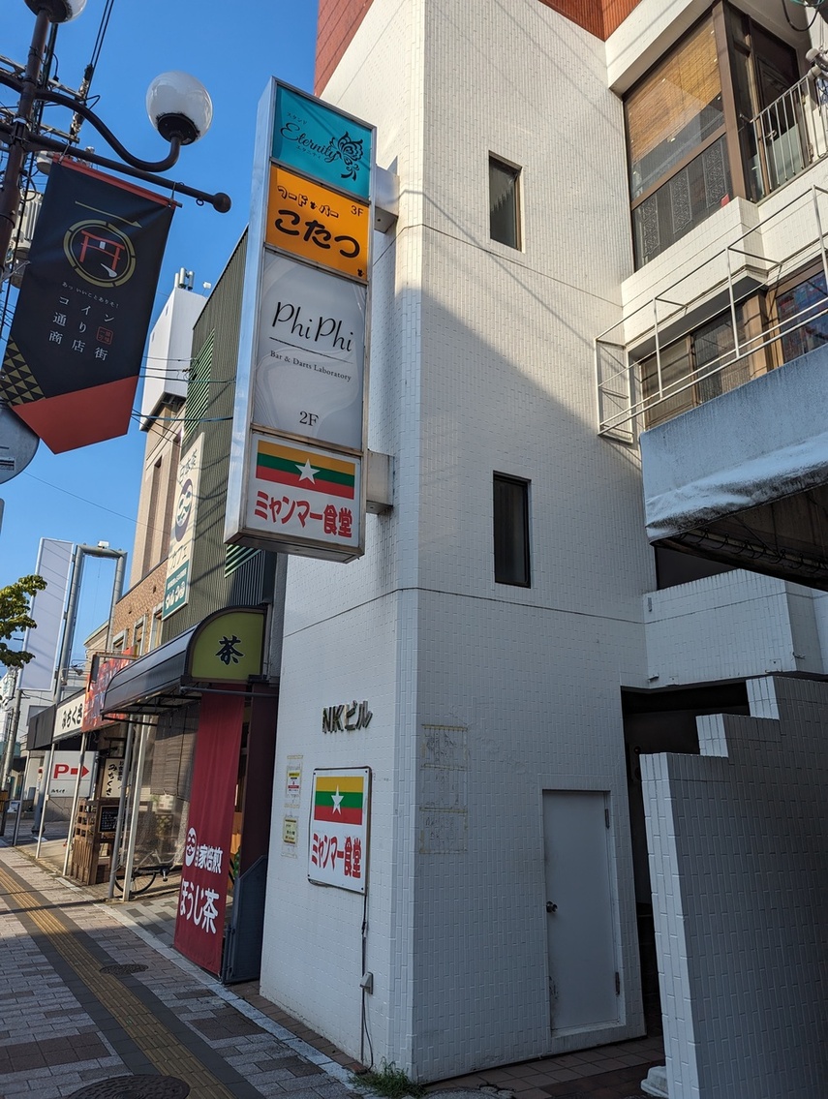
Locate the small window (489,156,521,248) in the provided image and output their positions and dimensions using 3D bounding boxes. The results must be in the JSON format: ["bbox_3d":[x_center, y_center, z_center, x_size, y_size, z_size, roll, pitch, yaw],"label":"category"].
[{"bbox_3d":[0.878,-3.375,7.470,0.410,1.030,0.090,11,-20,-28],"label":"small window"}]

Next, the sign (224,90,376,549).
[{"bbox_3d":[-0.878,-1.988,6.378,1.016,4.170,0.325,11,-20,-28],"label":"sign"}]

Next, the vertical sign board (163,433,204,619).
[{"bbox_3d":[-3.715,-0.340,12.367,0.100,2.830,1.380,11,-20,-30],"label":"vertical sign board"}]

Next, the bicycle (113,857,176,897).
[{"bbox_3d":[-4.142,5.257,12.946,1.780,1.050,0.560,13,-21,-33],"label":"bicycle"}]

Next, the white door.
[{"bbox_3d":[1.269,2.731,5.870,0.700,1.660,0.080,11,-20,-28],"label":"white door"}]

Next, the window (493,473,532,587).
[{"bbox_3d":[0.819,-0.154,6.462,0.405,0.980,0.090,11,-20,-28],"label":"window"}]

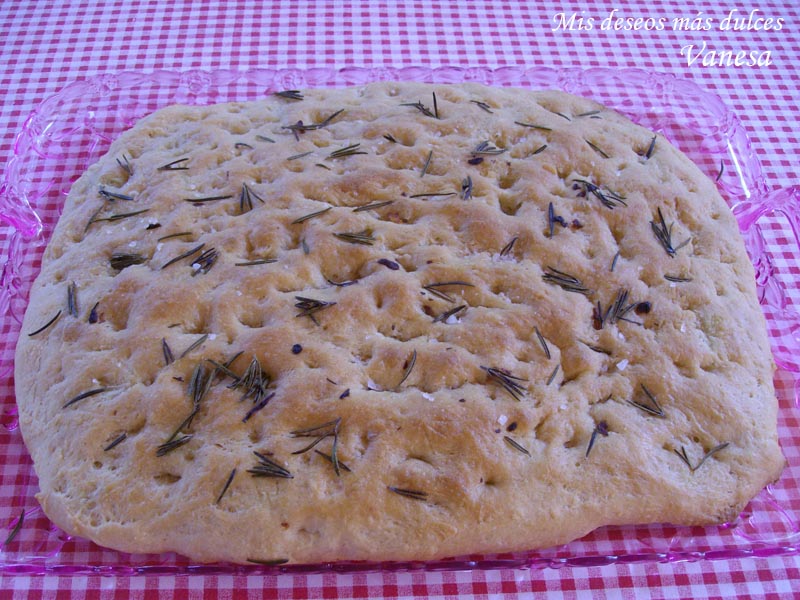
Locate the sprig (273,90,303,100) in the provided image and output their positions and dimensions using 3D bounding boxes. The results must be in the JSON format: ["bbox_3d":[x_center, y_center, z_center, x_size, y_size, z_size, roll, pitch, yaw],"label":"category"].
[{"bbox_3d":[-0.073,-0.136,0.553,0.019,0.004,0.008,2,54,1],"label":"sprig"}]

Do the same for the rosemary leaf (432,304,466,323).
[{"bbox_3d":[0.026,0.007,0.445,0.021,0.003,0.003,-26,58,-18],"label":"rosemary leaf"}]

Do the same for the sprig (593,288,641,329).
[{"bbox_3d":[0.118,0.005,0.448,0.023,0.008,0.026,12,55,8],"label":"sprig"}]

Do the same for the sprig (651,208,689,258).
[{"bbox_3d":[0.126,-0.032,0.388,0.014,0.005,0.030,-14,55,-12],"label":"sprig"}]

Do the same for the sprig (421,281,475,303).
[{"bbox_3d":[0.026,-0.004,0.451,0.027,0.005,0.013,8,53,5],"label":"sprig"}]

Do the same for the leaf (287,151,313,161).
[{"bbox_3d":[-0.052,-0.075,0.430,0.015,0.003,0.002,-20,56,-15],"label":"leaf"}]

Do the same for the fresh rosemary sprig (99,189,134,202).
[{"bbox_3d":[-0.142,-0.051,0.412,0.021,0.005,0.007,21,56,14],"label":"fresh rosemary sprig"}]

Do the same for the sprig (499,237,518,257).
[{"bbox_3d":[0.052,-0.025,0.392,0.003,0.004,0.015,34,60,22],"label":"sprig"}]

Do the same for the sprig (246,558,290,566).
[{"bbox_3d":[-0.060,0.120,0.382,0.021,0.004,0.004,0,53,-1],"label":"sprig"}]

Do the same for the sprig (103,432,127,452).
[{"bbox_3d":[-0.114,0.057,0.334,0.002,0.003,0.012,38,62,24],"label":"sprig"}]

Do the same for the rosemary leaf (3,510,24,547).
[{"bbox_3d":[-0.148,0.088,0.320,0.002,0.003,0.015,11,54,6],"label":"rosemary leaf"}]

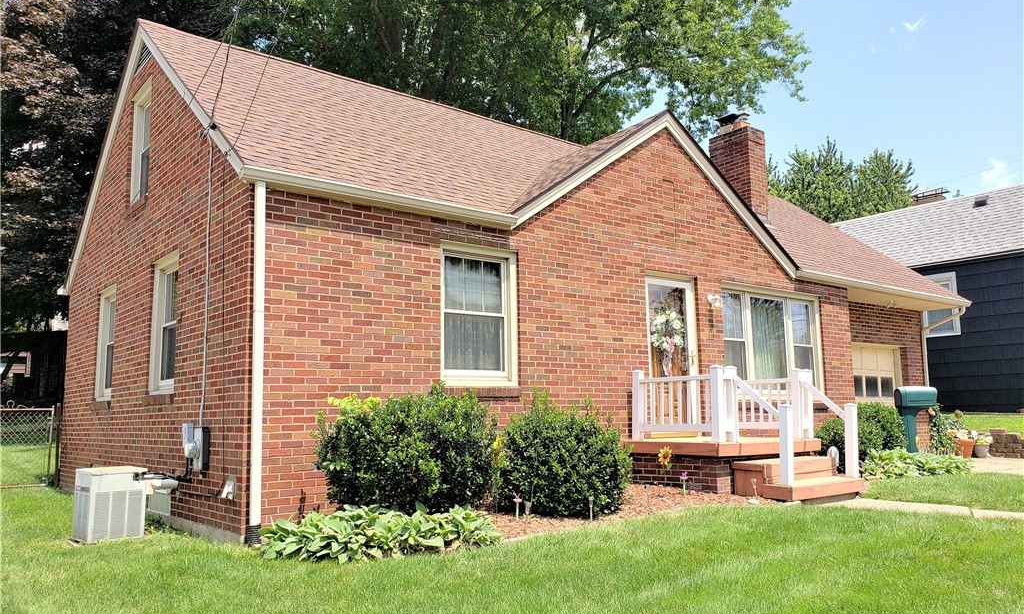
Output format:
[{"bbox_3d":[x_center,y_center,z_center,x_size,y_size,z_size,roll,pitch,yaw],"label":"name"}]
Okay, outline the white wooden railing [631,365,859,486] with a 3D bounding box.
[{"bbox_3d":[2.764,1.355,9.026,1.930,1.250,1.900,5,-10,-38],"label":"white wooden railing"}]

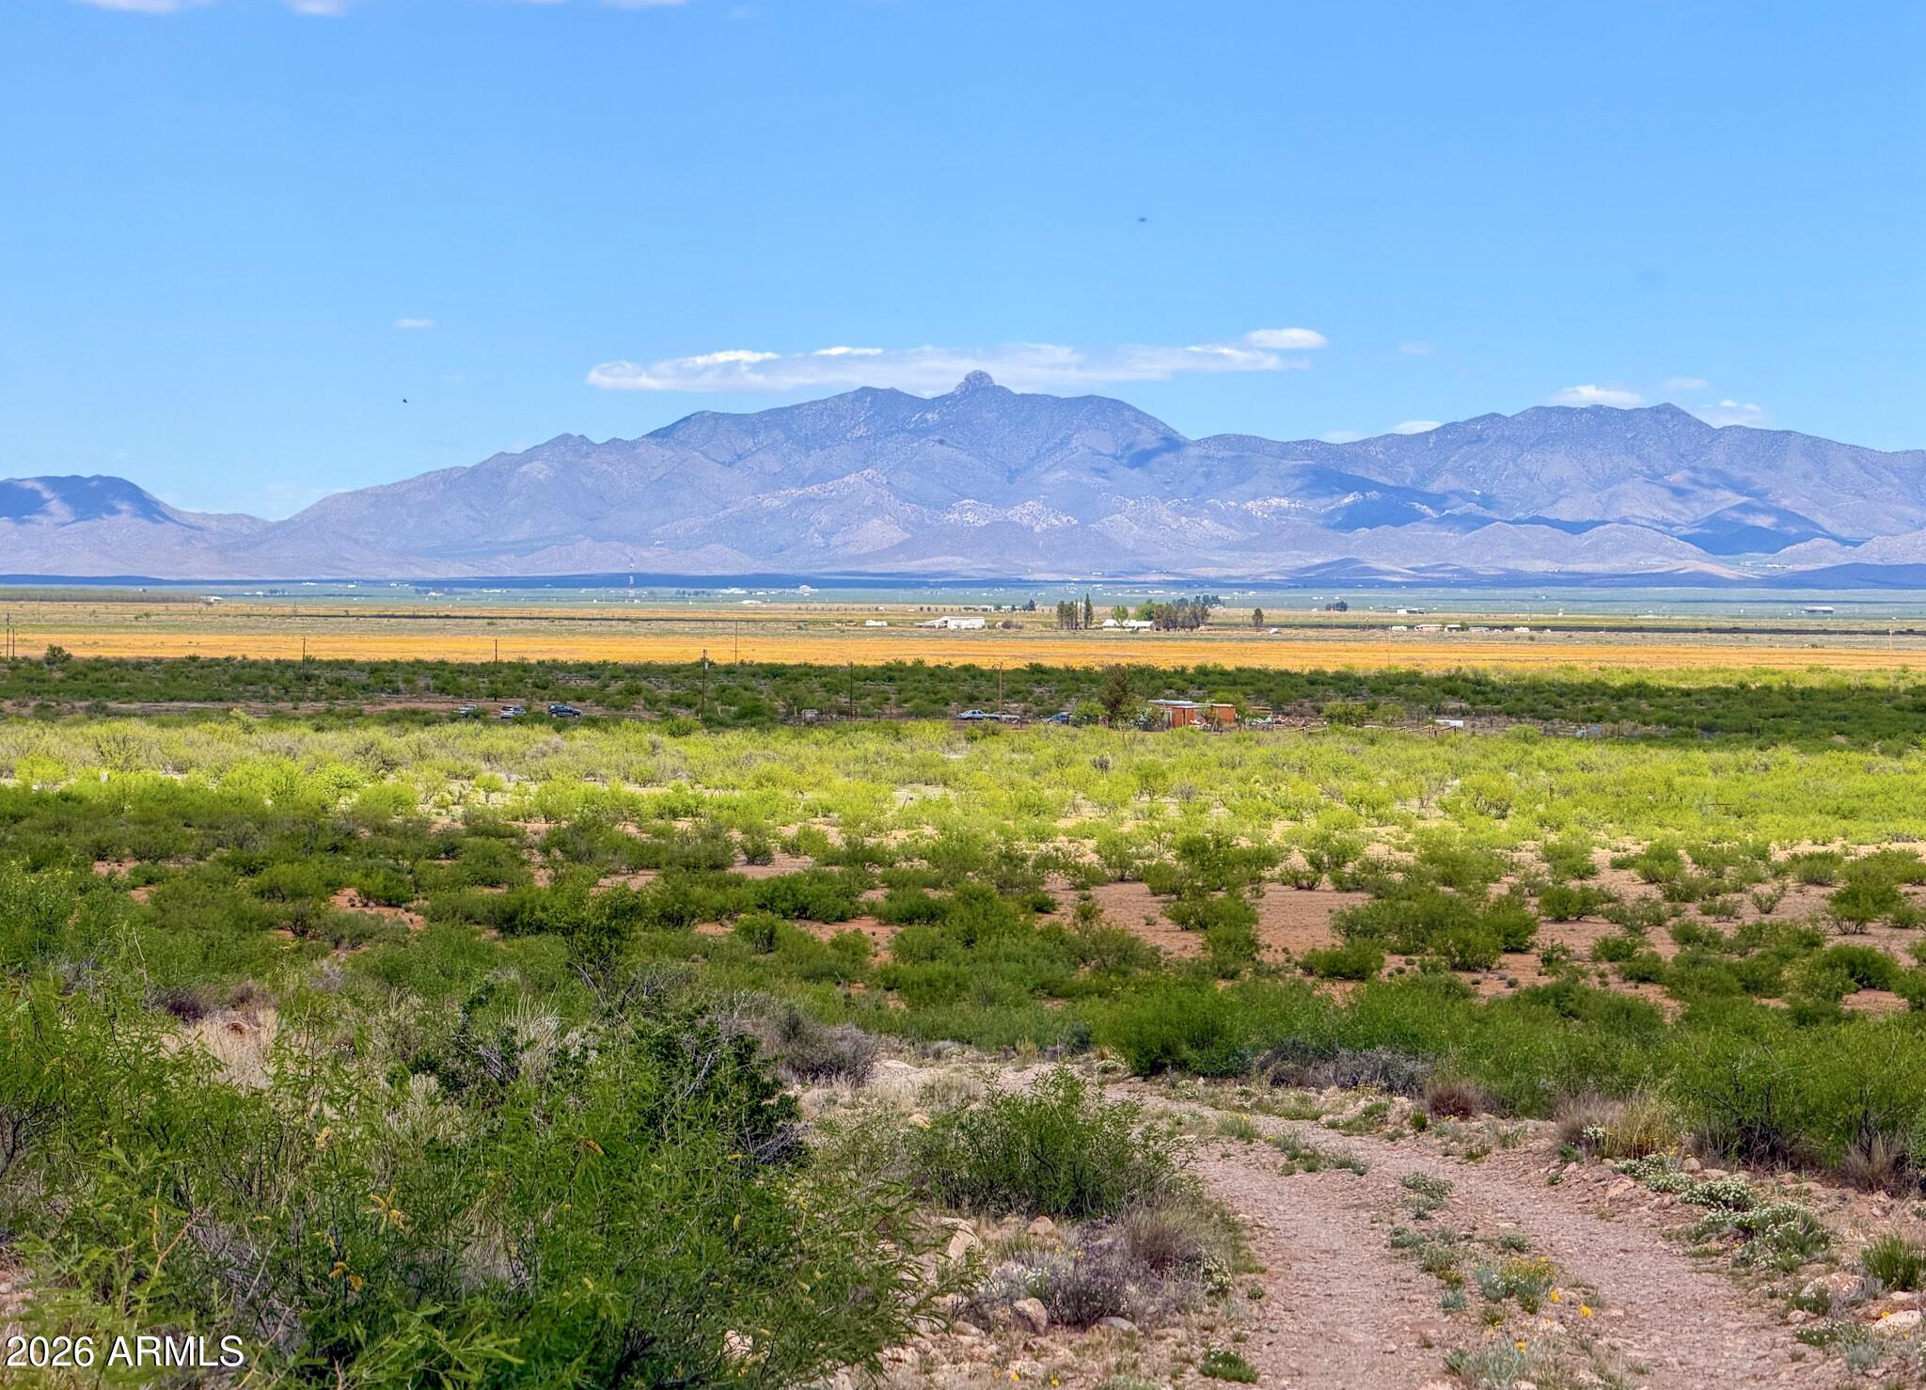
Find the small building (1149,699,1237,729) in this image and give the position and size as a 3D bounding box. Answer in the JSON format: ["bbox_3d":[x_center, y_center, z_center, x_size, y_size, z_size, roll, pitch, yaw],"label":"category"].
[{"bbox_3d":[28.952,2.373,702.000,9.400,3.600,5.800,-1,1,-22],"label":"small building"}]

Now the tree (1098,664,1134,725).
[{"bbox_3d":[19.447,0.000,705.000,4.300,7.700,4.300,0,1,0],"label":"tree"}]

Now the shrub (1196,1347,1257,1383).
[{"bbox_3d":[1.241,3.125,26.000,0.280,0.140,0.260,0,1,0],"label":"shrub"}]

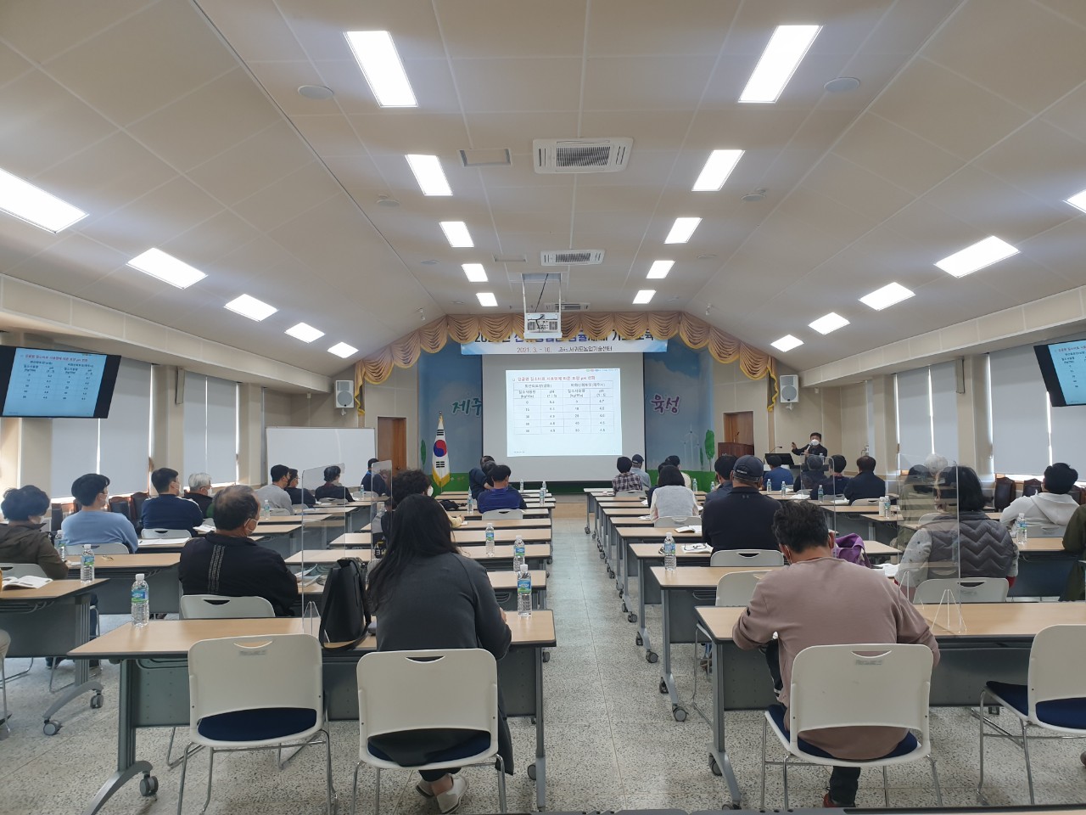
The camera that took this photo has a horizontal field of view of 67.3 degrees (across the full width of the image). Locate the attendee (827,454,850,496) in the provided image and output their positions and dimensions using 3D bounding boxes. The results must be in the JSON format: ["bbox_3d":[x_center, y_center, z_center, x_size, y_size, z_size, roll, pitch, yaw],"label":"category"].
[{"bbox_3d":[3.930,1.302,11.033,0.520,1.320,0.740,-1,-3,-2],"label":"attendee"}]

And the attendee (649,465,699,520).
[{"bbox_3d":[1.276,1.213,8.052,0.480,1.291,0.750,-1,-3,3],"label":"attendee"}]

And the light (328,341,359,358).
[{"bbox_3d":[-3.891,-1.107,15.883,0.320,0.080,1.285,-28,-3,-1],"label":"light"}]

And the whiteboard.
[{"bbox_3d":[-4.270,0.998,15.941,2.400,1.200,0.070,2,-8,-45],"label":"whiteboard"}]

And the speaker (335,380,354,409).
[{"bbox_3d":[-4.004,-0.266,16.506,0.360,0.550,0.340,-1,-3,-6],"label":"speaker"}]

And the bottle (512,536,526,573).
[{"bbox_3d":[-0.144,0.864,4.838,0.066,0.217,0.066,-1,-3,1],"label":"bottle"}]

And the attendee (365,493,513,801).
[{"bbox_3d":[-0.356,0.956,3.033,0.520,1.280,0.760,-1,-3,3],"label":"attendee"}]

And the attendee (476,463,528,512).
[{"bbox_3d":[-0.478,1.307,9.377,0.550,1.286,0.750,0,-3,-3],"label":"attendee"}]

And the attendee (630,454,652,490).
[{"bbox_3d":[1.659,1.501,14.190,0.480,1.369,0.750,-1,-3,3],"label":"attendee"}]

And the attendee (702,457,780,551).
[{"bbox_3d":[1.318,1.004,5.361,0.570,1.377,0.750,-1,-3,1],"label":"attendee"}]

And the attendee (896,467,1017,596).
[{"bbox_3d":[2.026,0.960,4.122,0.600,1.310,0.760,-1,-3,-1],"label":"attendee"}]

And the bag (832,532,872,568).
[{"bbox_3d":[1.735,0.816,4.640,0.290,0.230,0.170,-1,-3,1],"label":"bag"}]

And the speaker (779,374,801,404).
[{"bbox_3d":[5.221,-0.386,17.280,0.380,0.600,0.380,-2,3,16],"label":"speaker"}]

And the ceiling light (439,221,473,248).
[{"bbox_3d":[-1.172,-2.385,11.218,0.320,0.060,1.280,-1,-3,1],"label":"ceiling light"}]

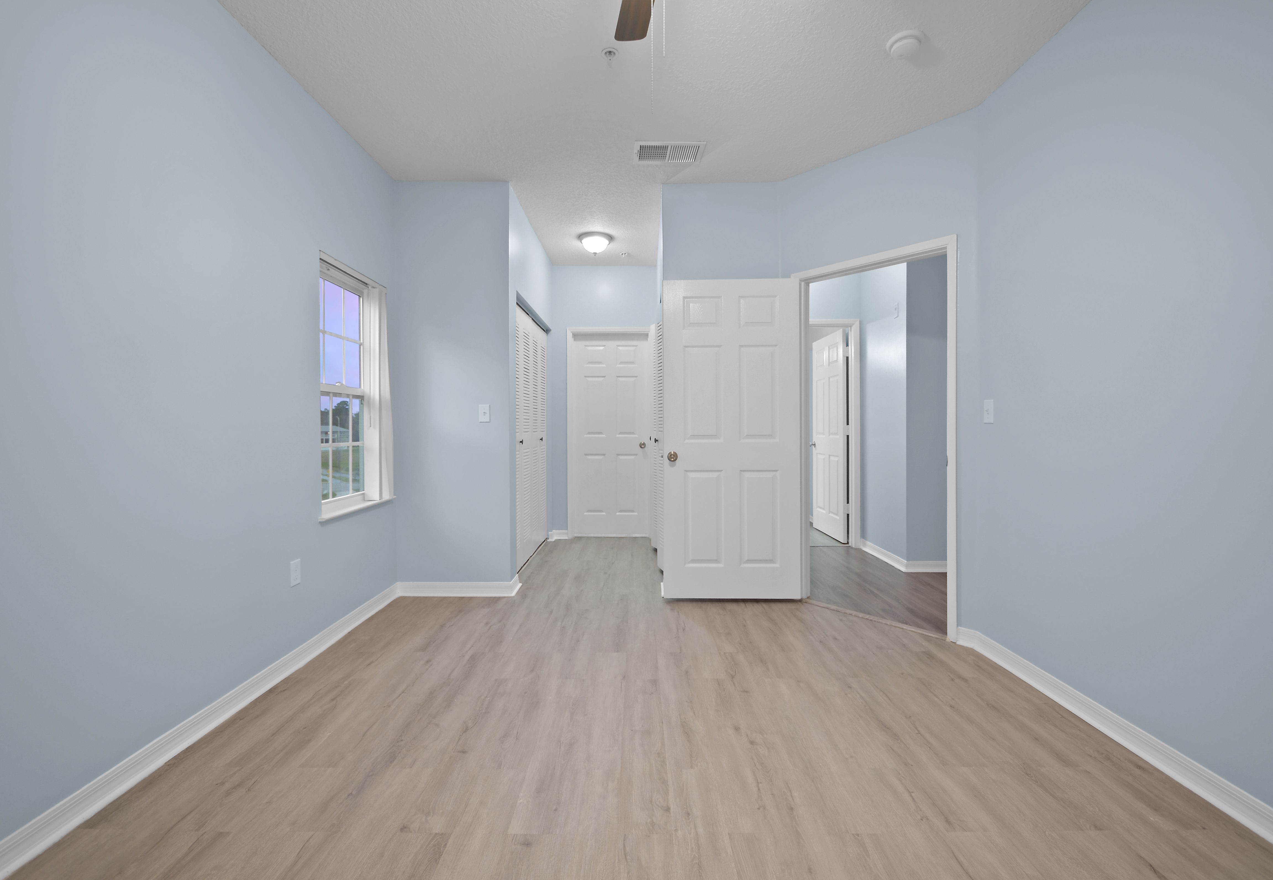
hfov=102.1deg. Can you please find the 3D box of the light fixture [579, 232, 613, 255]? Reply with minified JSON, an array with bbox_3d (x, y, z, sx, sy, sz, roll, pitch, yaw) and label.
[{"bbox_3d":[-0.349,-1.643,4.395,0.305,0.140,0.305,0,1,0],"label":"light fixture"}]

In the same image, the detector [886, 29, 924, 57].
[{"bbox_3d":[1.126,-1.640,2.154,0.140,0.046,0.140,0,1,0],"label":"detector"}]

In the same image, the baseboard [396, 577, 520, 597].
[{"bbox_3d":[-1.198,0.991,3.505,0.780,0.092,0.200,0,1,0],"label":"baseboard"}]

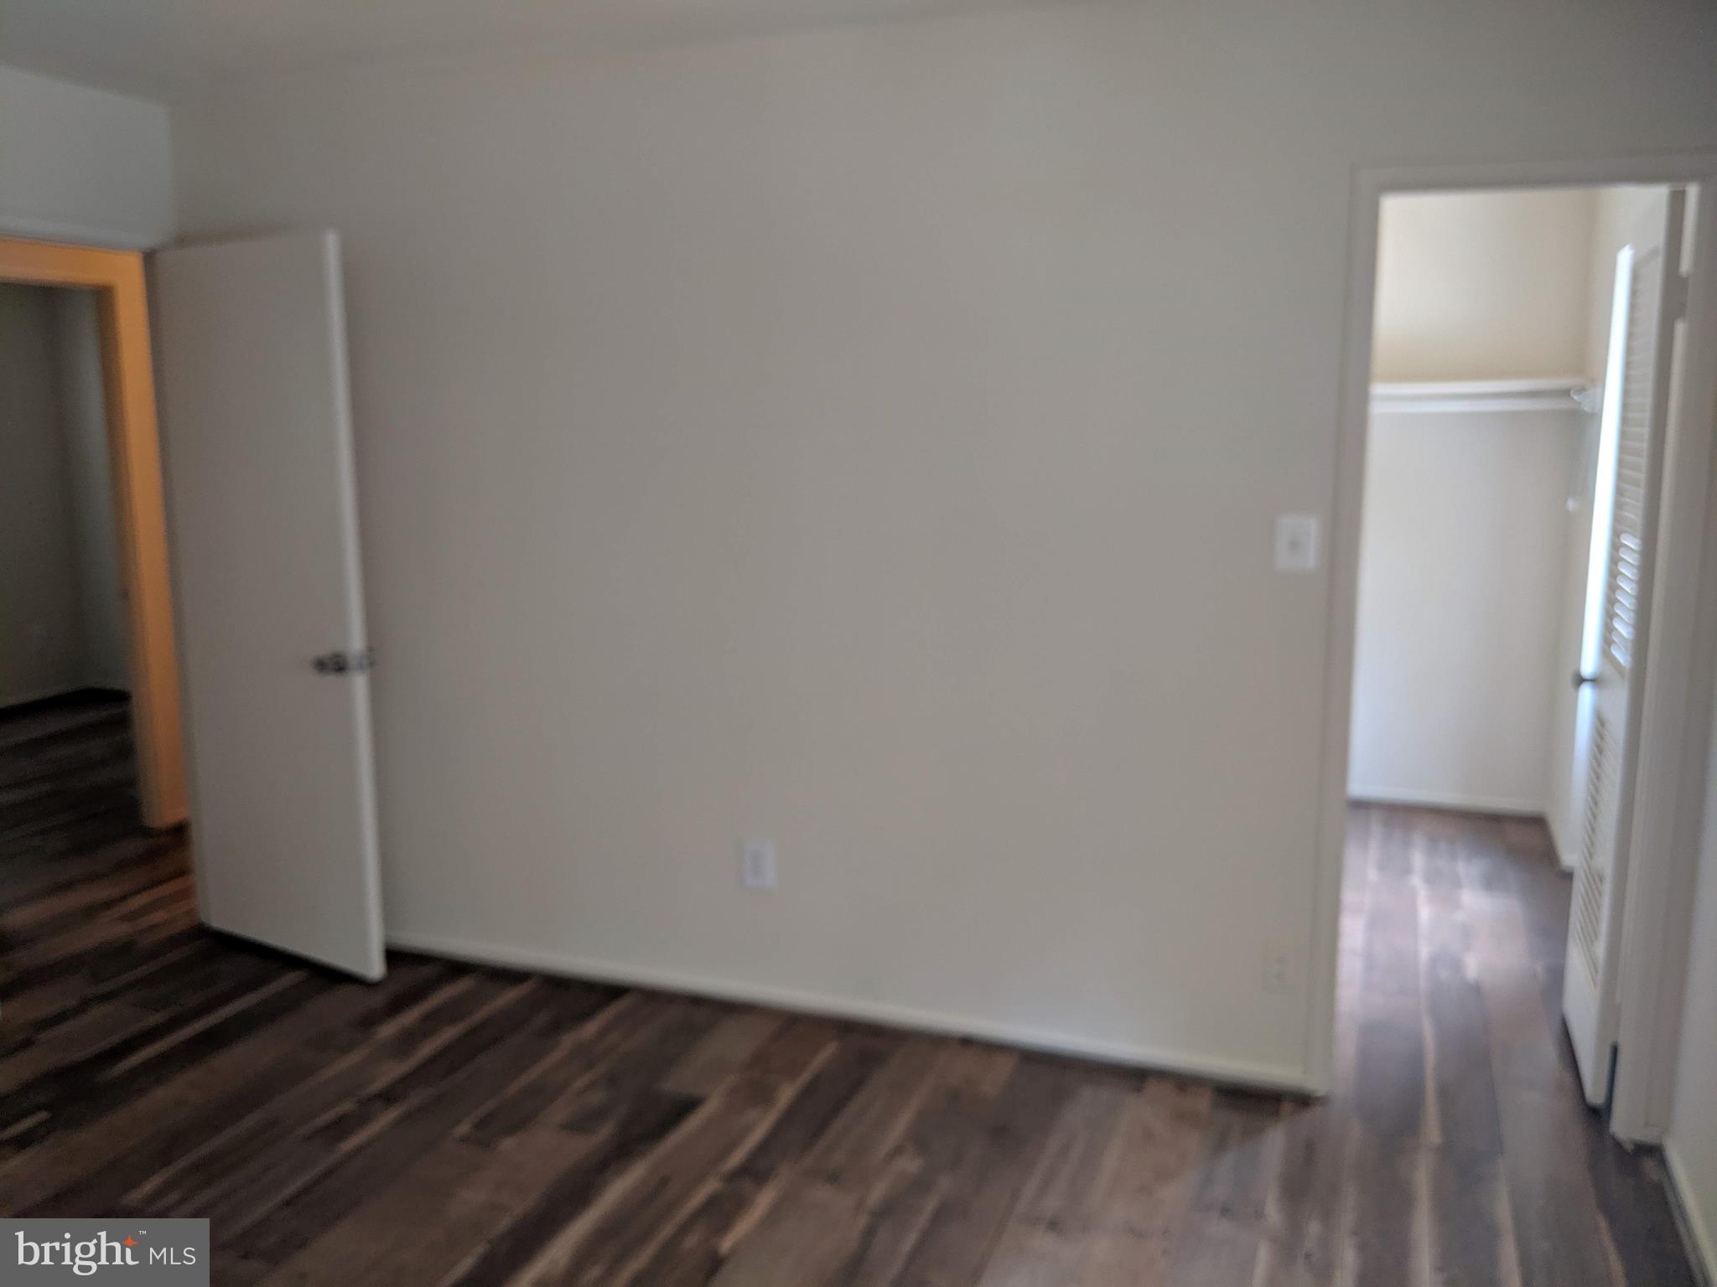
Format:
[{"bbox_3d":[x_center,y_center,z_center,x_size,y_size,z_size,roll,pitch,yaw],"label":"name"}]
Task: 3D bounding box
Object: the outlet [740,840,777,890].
[{"bbox_3d":[-0.259,0.587,3.540,0.074,0.117,0.009,3,10,19],"label":"outlet"}]

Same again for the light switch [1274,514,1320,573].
[{"bbox_3d":[0.972,-0.222,2.970,0.076,0.118,0.013,3,10,19],"label":"light switch"}]

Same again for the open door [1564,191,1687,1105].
[{"bbox_3d":[1.788,0.017,3.158,0.038,2.020,0.560,3,10,21],"label":"open door"}]

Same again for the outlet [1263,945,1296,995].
[{"bbox_3d":[0.984,0.764,3.131,0.072,0.115,0.009,3,10,19],"label":"outlet"}]

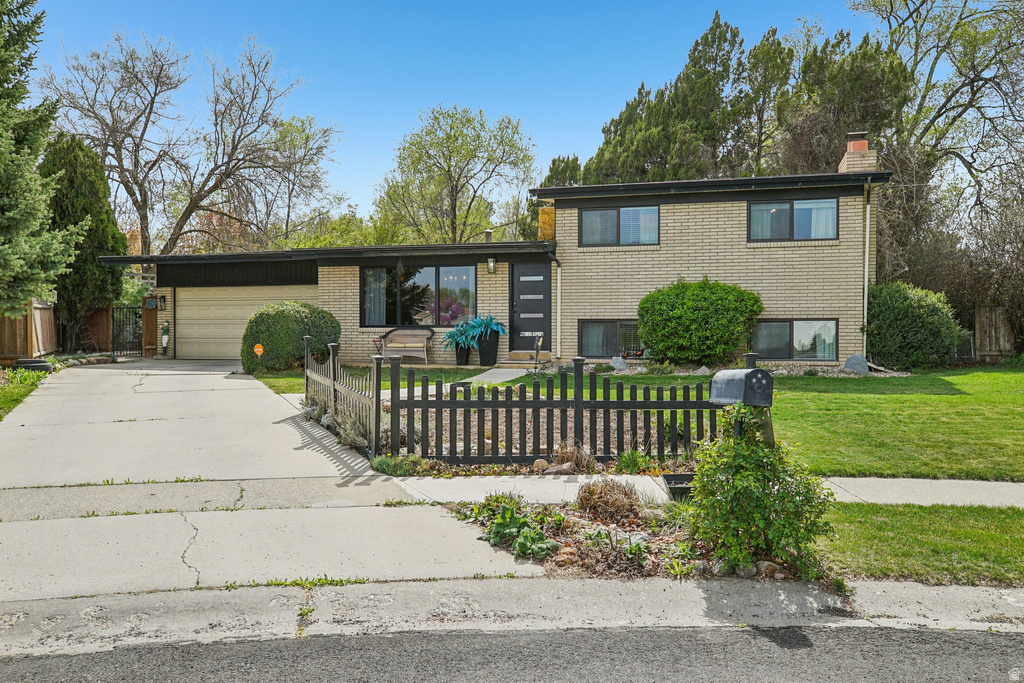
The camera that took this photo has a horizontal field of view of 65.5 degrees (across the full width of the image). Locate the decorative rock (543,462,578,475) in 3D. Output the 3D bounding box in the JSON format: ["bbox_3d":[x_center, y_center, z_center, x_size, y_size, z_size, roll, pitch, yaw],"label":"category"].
[{"bbox_3d":[0.486,1.299,8.150,0.330,0.130,0.200,0,1,0],"label":"decorative rock"}]

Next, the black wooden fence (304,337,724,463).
[{"bbox_3d":[-0.190,0.616,10.059,5.417,1.326,3.768,0,1,-6],"label":"black wooden fence"}]

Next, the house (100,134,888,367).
[{"bbox_3d":[-0.490,-2.167,22.737,19.450,5.380,9.000,0,1,16],"label":"house"}]

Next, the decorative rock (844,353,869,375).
[{"bbox_3d":[6.920,0.442,16.000,0.480,0.440,0.400,0,1,16],"label":"decorative rock"}]

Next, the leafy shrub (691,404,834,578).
[{"bbox_3d":[1.683,0.961,5.350,0.940,1.070,0.860,0,1,0],"label":"leafy shrub"}]

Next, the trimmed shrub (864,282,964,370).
[{"bbox_3d":[8.591,-0.299,17.000,2.050,1.860,1.950,0,1,16],"label":"trimmed shrub"}]

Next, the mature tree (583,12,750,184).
[{"bbox_3d":[5.622,-5.835,28.921,6.117,12.283,5.505,0,1,0],"label":"mature tree"}]

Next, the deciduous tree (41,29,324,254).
[{"bbox_3d":[-13.281,-6.069,31.918,11.330,12.687,9.630,0,1,0],"label":"deciduous tree"}]

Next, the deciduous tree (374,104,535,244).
[{"bbox_3d":[-2.746,-5.608,37.924,7.633,11.394,7.252,0,1,0],"label":"deciduous tree"}]

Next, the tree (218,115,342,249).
[{"bbox_3d":[-11.629,-5.666,39.923,6.227,11.464,5.916,0,1,0],"label":"tree"}]

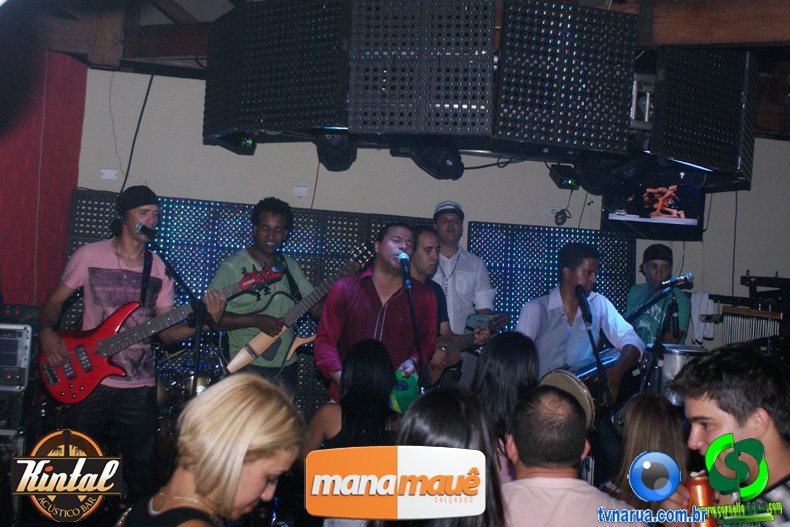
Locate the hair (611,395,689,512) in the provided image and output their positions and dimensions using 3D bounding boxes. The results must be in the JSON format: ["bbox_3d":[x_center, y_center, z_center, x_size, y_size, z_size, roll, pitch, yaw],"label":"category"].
[{"bbox_3d":[0.711,0.529,2.750,0.210,0.340,0.220,2,-3,5],"label":"hair"}]

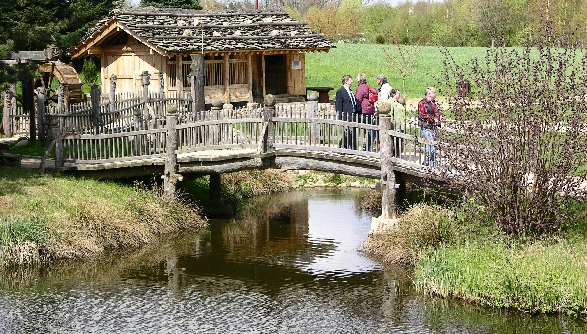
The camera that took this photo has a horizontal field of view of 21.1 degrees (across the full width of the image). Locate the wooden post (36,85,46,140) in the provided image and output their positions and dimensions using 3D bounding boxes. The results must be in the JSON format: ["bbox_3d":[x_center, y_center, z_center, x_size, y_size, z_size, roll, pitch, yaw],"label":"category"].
[{"bbox_3d":[-6.987,-1.465,43.800,0.220,1.486,0.220,0,6,0],"label":"wooden post"}]

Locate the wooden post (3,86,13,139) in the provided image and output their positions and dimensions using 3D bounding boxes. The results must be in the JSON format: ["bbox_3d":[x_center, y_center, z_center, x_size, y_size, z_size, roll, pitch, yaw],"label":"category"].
[{"bbox_3d":[-8.059,-1.535,44.400,0.230,1.408,0.230,0,6,0],"label":"wooden post"}]

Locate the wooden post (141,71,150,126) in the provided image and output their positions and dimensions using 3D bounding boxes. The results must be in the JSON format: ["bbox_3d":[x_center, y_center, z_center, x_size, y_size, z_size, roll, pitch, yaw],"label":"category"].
[{"bbox_3d":[-4.309,-1.969,46.000,0.240,1.634,0.240,0,6,0],"label":"wooden post"}]

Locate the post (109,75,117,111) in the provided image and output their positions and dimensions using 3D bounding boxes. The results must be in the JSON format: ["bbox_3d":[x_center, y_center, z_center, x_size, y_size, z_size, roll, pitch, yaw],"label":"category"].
[{"bbox_3d":[-5.495,-2.123,48.000,0.190,1.355,0.190,0,6,0],"label":"post"}]

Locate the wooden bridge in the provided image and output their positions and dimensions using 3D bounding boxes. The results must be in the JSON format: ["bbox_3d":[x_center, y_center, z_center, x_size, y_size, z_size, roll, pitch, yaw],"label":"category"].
[{"bbox_3d":[-1.150,-0.478,37.547,11.000,2.500,2.800,3,6,25],"label":"wooden bridge"}]

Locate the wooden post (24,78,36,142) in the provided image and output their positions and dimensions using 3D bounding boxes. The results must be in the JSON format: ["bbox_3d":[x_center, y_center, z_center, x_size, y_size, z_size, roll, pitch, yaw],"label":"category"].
[{"bbox_3d":[-7.195,-1.593,43.300,0.230,1.840,0.230,0,6,0],"label":"wooden post"}]

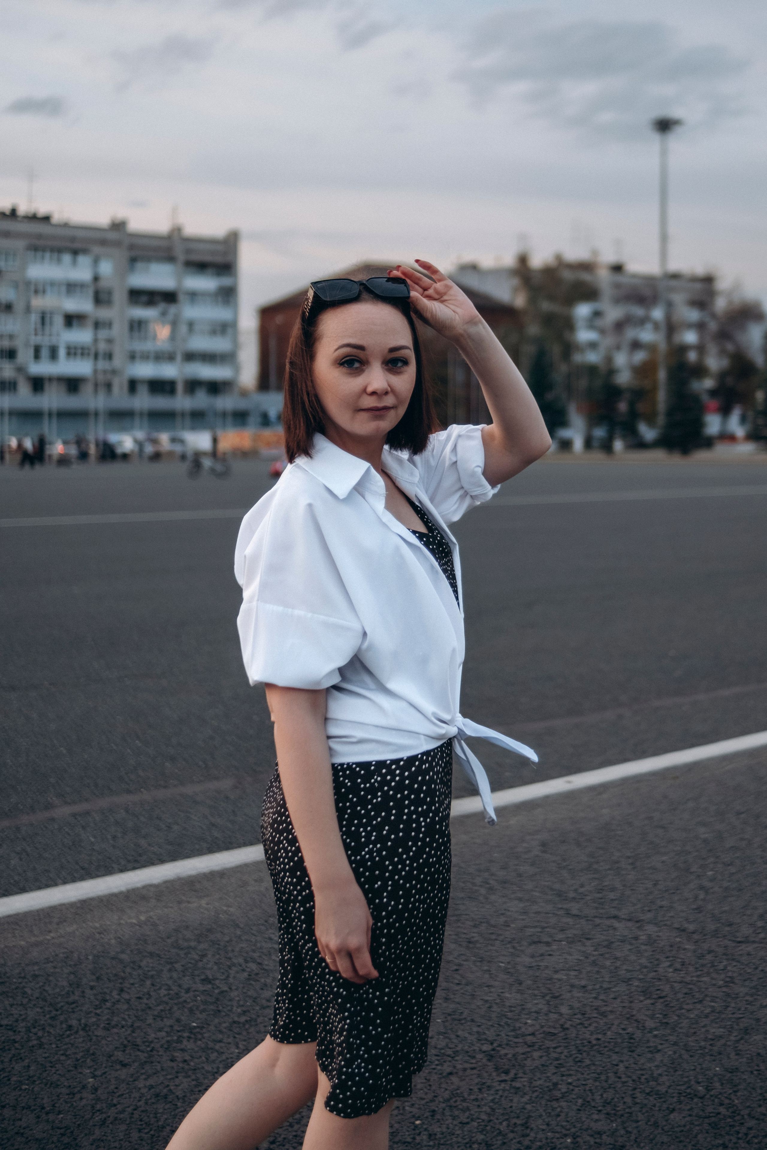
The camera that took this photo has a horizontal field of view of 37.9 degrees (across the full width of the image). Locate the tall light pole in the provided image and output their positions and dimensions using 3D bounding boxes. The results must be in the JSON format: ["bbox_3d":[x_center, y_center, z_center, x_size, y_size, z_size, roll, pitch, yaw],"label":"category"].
[{"bbox_3d":[23.250,-23.760,92.810,2.500,27.330,2.500,0,7,0],"label":"tall light pole"}]

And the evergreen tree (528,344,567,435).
[{"bbox_3d":[12.510,-13.820,87.980,3.900,8.760,3.900,0,7,0],"label":"evergreen tree"}]

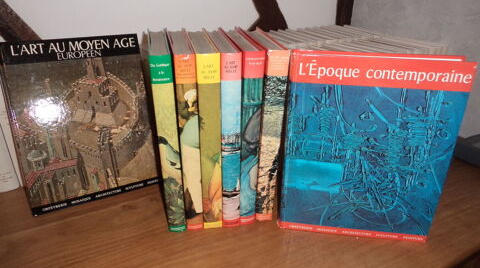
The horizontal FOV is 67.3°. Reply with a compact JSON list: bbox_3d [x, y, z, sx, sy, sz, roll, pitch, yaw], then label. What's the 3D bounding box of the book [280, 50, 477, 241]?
[{"bbox_3d":[0.192,0.027,0.560,0.239,0.295,0.032,4,24,7],"label":"book"}]

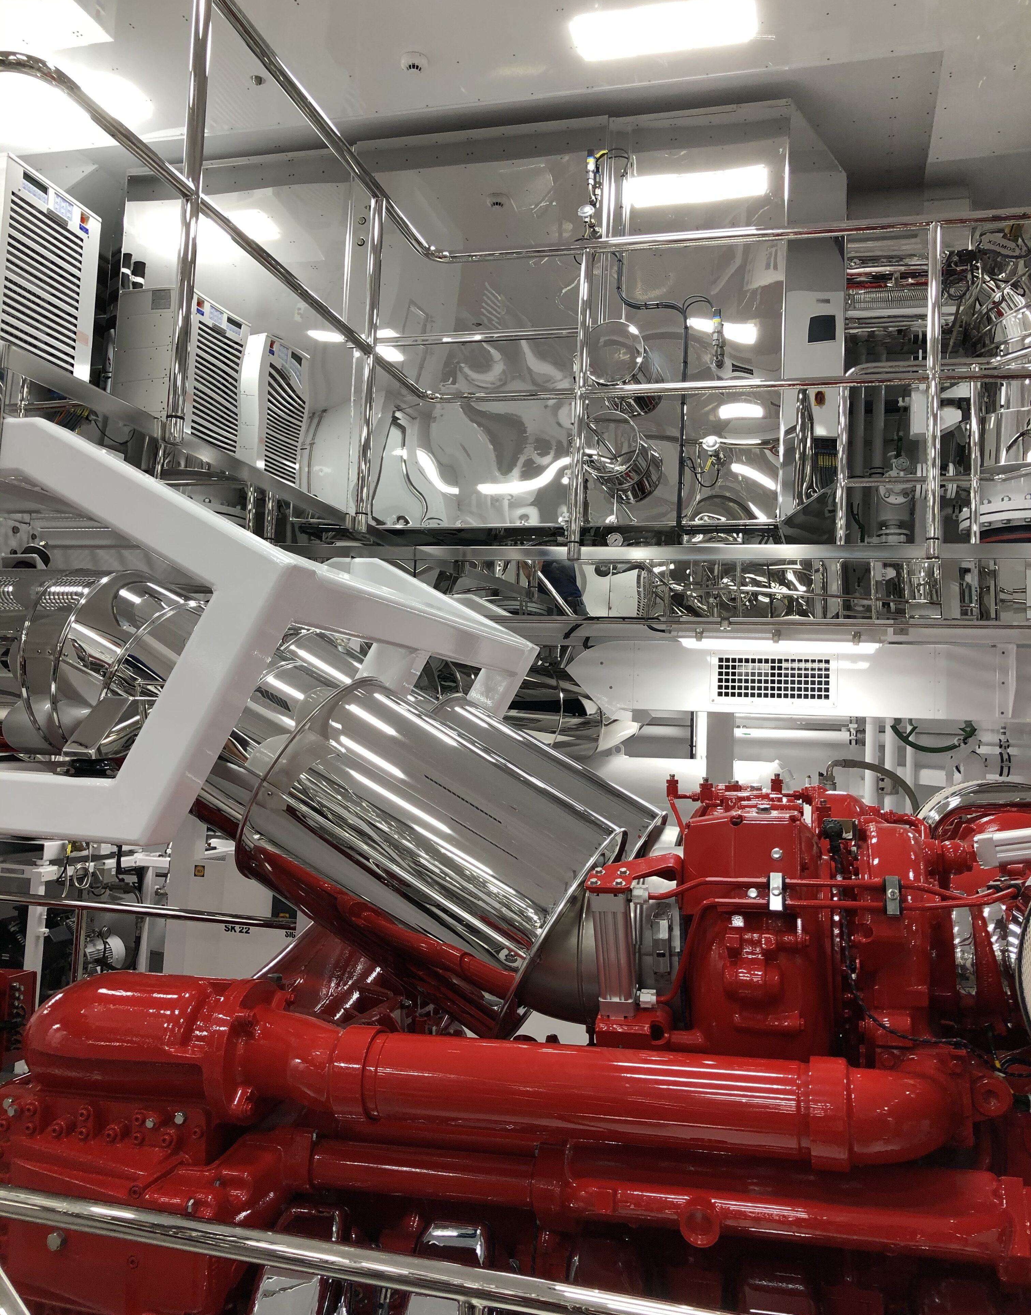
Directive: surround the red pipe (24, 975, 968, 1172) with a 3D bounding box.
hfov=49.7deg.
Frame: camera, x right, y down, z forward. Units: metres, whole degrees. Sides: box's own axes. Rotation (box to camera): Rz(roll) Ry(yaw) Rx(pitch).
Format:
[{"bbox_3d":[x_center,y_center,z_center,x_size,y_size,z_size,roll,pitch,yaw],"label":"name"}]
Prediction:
[{"bbox_3d":[-0.107,0.731,2.008,1.660,0.205,0.220,0,-4,13],"label":"red pipe"}]

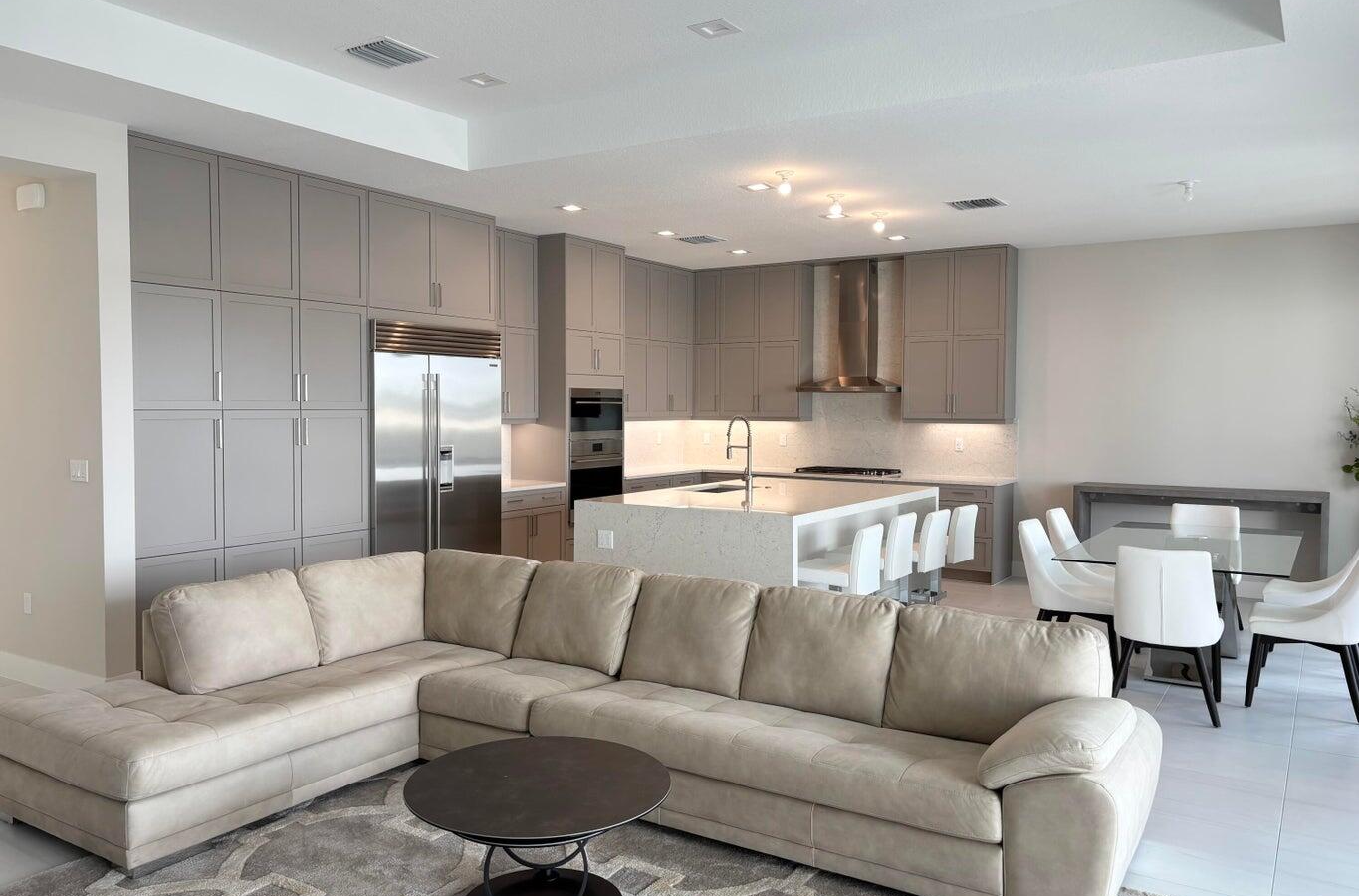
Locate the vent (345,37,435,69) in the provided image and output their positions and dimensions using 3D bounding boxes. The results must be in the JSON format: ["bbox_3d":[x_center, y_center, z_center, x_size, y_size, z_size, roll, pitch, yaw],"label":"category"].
[{"bbox_3d":[-1.455,-1.962,5.084,0.362,0.030,0.367,2,3,33],"label":"vent"}]

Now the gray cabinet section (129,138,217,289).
[{"bbox_3d":[-3.098,-1.313,5.940,0.600,0.777,0.527,2,3,33],"label":"gray cabinet section"}]

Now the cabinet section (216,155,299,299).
[{"bbox_3d":[-2.808,-1.330,6.391,0.600,0.777,0.544,2,3,33],"label":"cabinet section"}]

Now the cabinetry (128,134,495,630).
[{"bbox_3d":[-2.455,-0.234,6.916,0.640,3.033,2.877,2,3,33],"label":"cabinetry"}]

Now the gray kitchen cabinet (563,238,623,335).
[{"bbox_3d":[-1.001,-1.439,9.212,0.644,0.792,0.840,2,3,33],"label":"gray kitchen cabinet"}]

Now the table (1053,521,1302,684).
[{"bbox_3d":[3.076,0.957,6.166,1.110,0.750,2.220,2,3,33],"label":"table"}]

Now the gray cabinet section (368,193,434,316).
[{"bbox_3d":[-2.196,-1.367,7.341,0.600,0.777,0.620,2,3,33],"label":"gray cabinet section"}]

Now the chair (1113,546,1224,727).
[{"bbox_3d":[2.589,0.934,5.393,0.518,0.870,0.593,2,3,33],"label":"chair"}]

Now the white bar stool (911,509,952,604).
[{"bbox_3d":[1.646,0.855,7.439,0.480,0.840,0.430,2,3,33],"label":"white bar stool"}]

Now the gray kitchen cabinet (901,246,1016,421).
[{"bbox_3d":[2.612,-1.038,9.583,0.986,1.600,0.330,2,3,33],"label":"gray kitchen cabinet"}]

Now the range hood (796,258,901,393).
[{"bbox_3d":[1.699,-1.192,10.050,0.921,1.302,0.530,2,3,33],"label":"range hood"}]

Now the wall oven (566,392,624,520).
[{"bbox_3d":[-0.962,0.045,9.272,0.620,1.156,0.762,2,3,33],"label":"wall oven"}]

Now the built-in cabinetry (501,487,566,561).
[{"bbox_3d":[-1.489,0.767,8.562,0.650,0.900,0.920,2,3,33],"label":"built-in cabinetry"}]

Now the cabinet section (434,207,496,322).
[{"bbox_3d":[-1.861,-1.388,7.862,0.600,0.777,0.619,2,3,33],"label":"cabinet section"}]

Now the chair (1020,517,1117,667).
[{"bbox_3d":[2.392,0.895,6.151,0.600,0.870,0.510,2,3,33],"label":"chair"}]

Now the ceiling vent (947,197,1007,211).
[{"bbox_3d":[2.139,-1.745,7.323,0.360,0.035,0.300,2,3,33],"label":"ceiling vent"}]

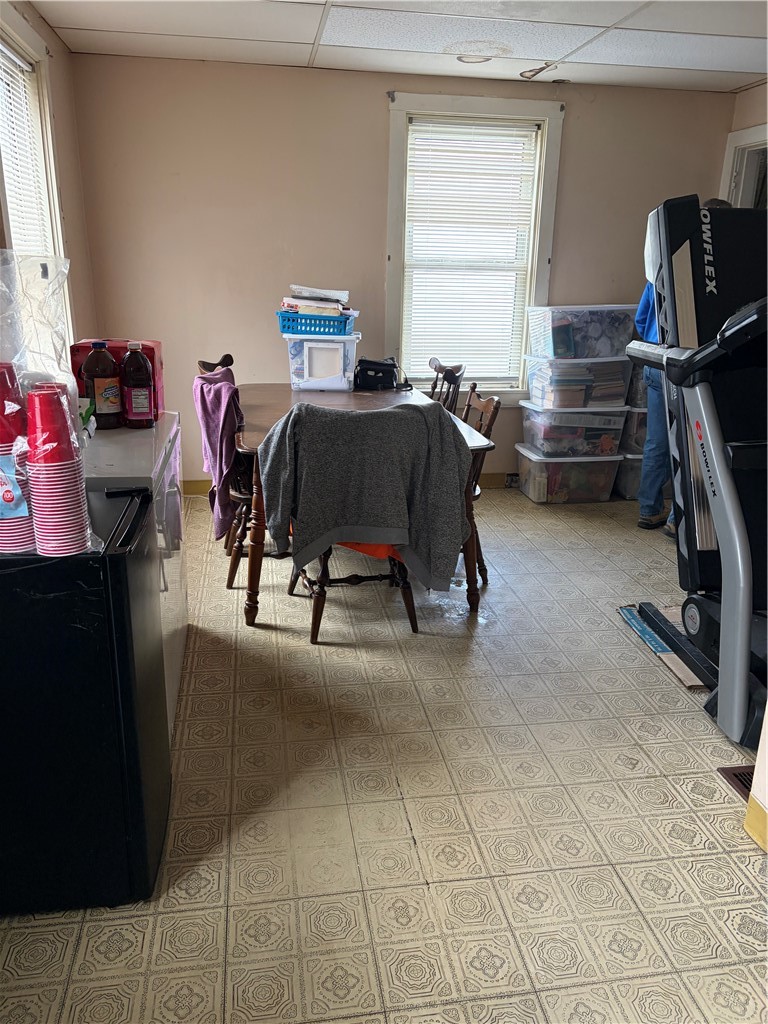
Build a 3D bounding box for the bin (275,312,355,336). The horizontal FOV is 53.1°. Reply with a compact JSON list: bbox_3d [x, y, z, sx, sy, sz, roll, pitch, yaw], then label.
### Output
[{"bbox_3d":[-0.350,-0.990,4.058,0.380,0.108,0.265,2,17,3],"label":"bin"}]

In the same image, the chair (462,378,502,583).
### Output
[{"bbox_3d":[0.232,-0.138,3.571,0.500,0.860,0.460,-2,18,-11],"label":"chair"}]

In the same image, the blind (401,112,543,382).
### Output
[{"bbox_3d":[0.512,-1.548,4.683,0.780,1.490,0.050,-2,18,-9],"label":"blind"}]

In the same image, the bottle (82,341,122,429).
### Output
[{"bbox_3d":[-0.906,-0.410,2.491,0.119,0.272,0.119,17,23,41],"label":"bottle"}]

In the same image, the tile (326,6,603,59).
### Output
[{"bbox_3d":[0.339,-2.216,3.567,1.225,0.018,0.598,-2,18,-9],"label":"tile"}]

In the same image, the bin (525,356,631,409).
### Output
[{"bbox_3d":[1.189,-0.808,4.743,0.575,0.302,0.388,-3,18,-13],"label":"bin"}]

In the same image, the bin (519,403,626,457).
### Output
[{"bbox_3d":[1.184,-0.537,4.869,0.585,0.315,0.410,-2,18,-9],"label":"bin"}]

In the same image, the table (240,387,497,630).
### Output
[{"bbox_3d":[-0.199,-0.123,3.685,0.970,0.740,1.650,-2,18,-9],"label":"table"}]

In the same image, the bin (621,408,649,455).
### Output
[{"bbox_3d":[1.771,-0.553,4.965,0.580,0.310,0.410,-2,18,-9],"label":"bin"}]

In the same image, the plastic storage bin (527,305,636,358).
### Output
[{"bbox_3d":[1.185,-1.091,4.653,0.575,0.302,0.388,-3,18,-12],"label":"plastic storage bin"}]

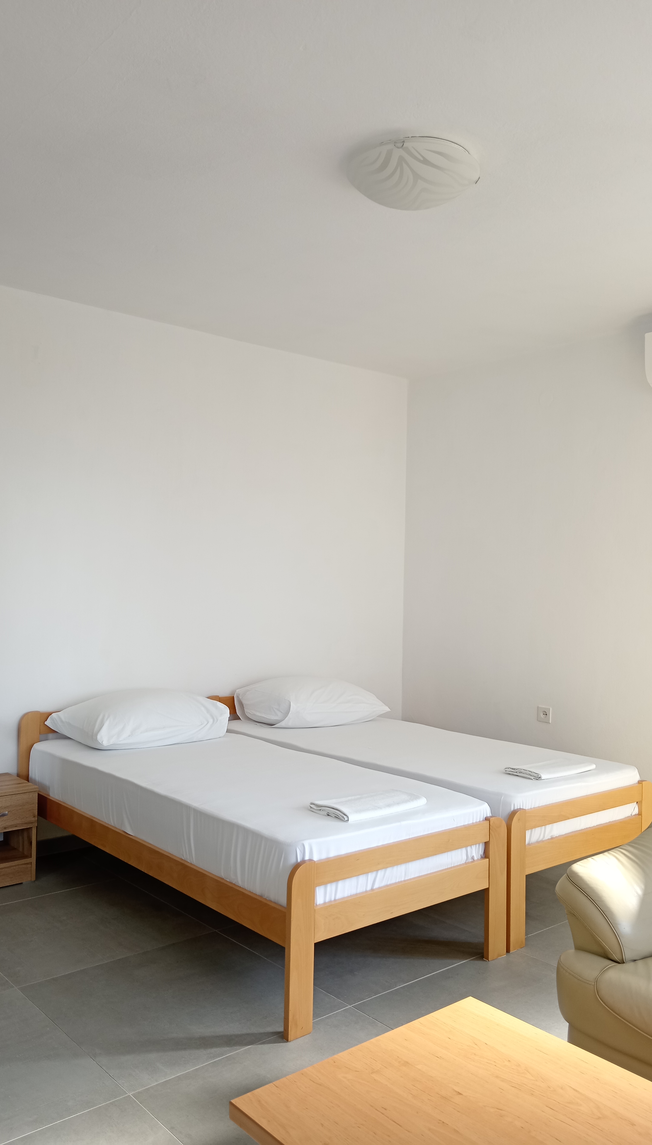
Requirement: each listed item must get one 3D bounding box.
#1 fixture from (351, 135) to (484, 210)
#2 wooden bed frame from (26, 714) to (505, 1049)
[{"bbox_3d":[0.274,-1.236,2.818,0.419,0.134,0.419,1,0,0],"label":"fixture"},{"bbox_3d":[-0.390,1.010,3.669,0.983,0.686,2.071,1,-1,-40],"label":"wooden bed frame"}]

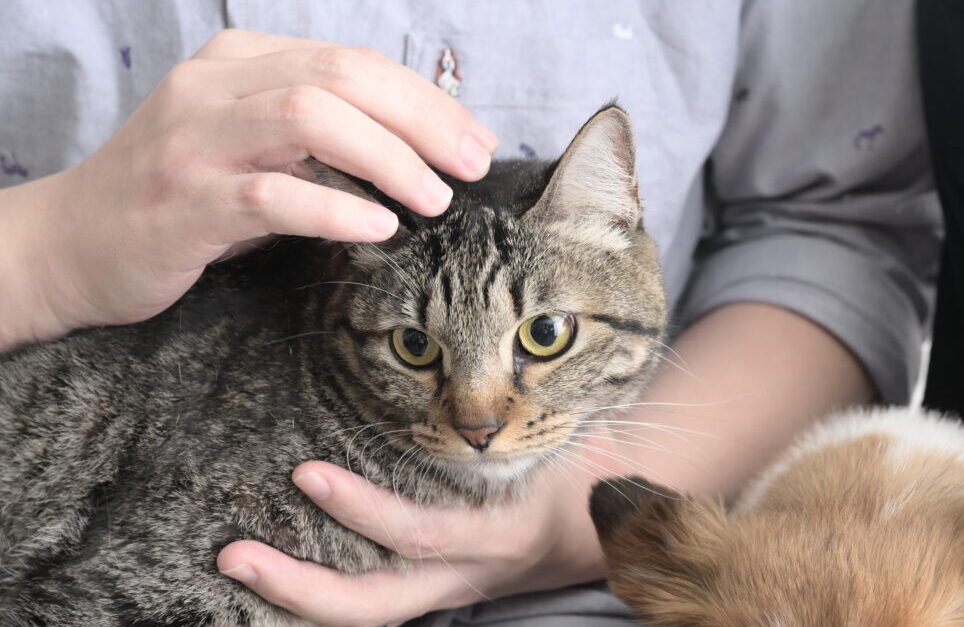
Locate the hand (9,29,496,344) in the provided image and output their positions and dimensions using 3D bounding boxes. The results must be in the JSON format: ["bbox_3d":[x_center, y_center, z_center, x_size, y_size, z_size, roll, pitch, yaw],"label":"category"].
[{"bbox_3d":[-0.074,-0.041,0.605,0.155,0.100,0.088,4,9,6],"label":"hand"}]

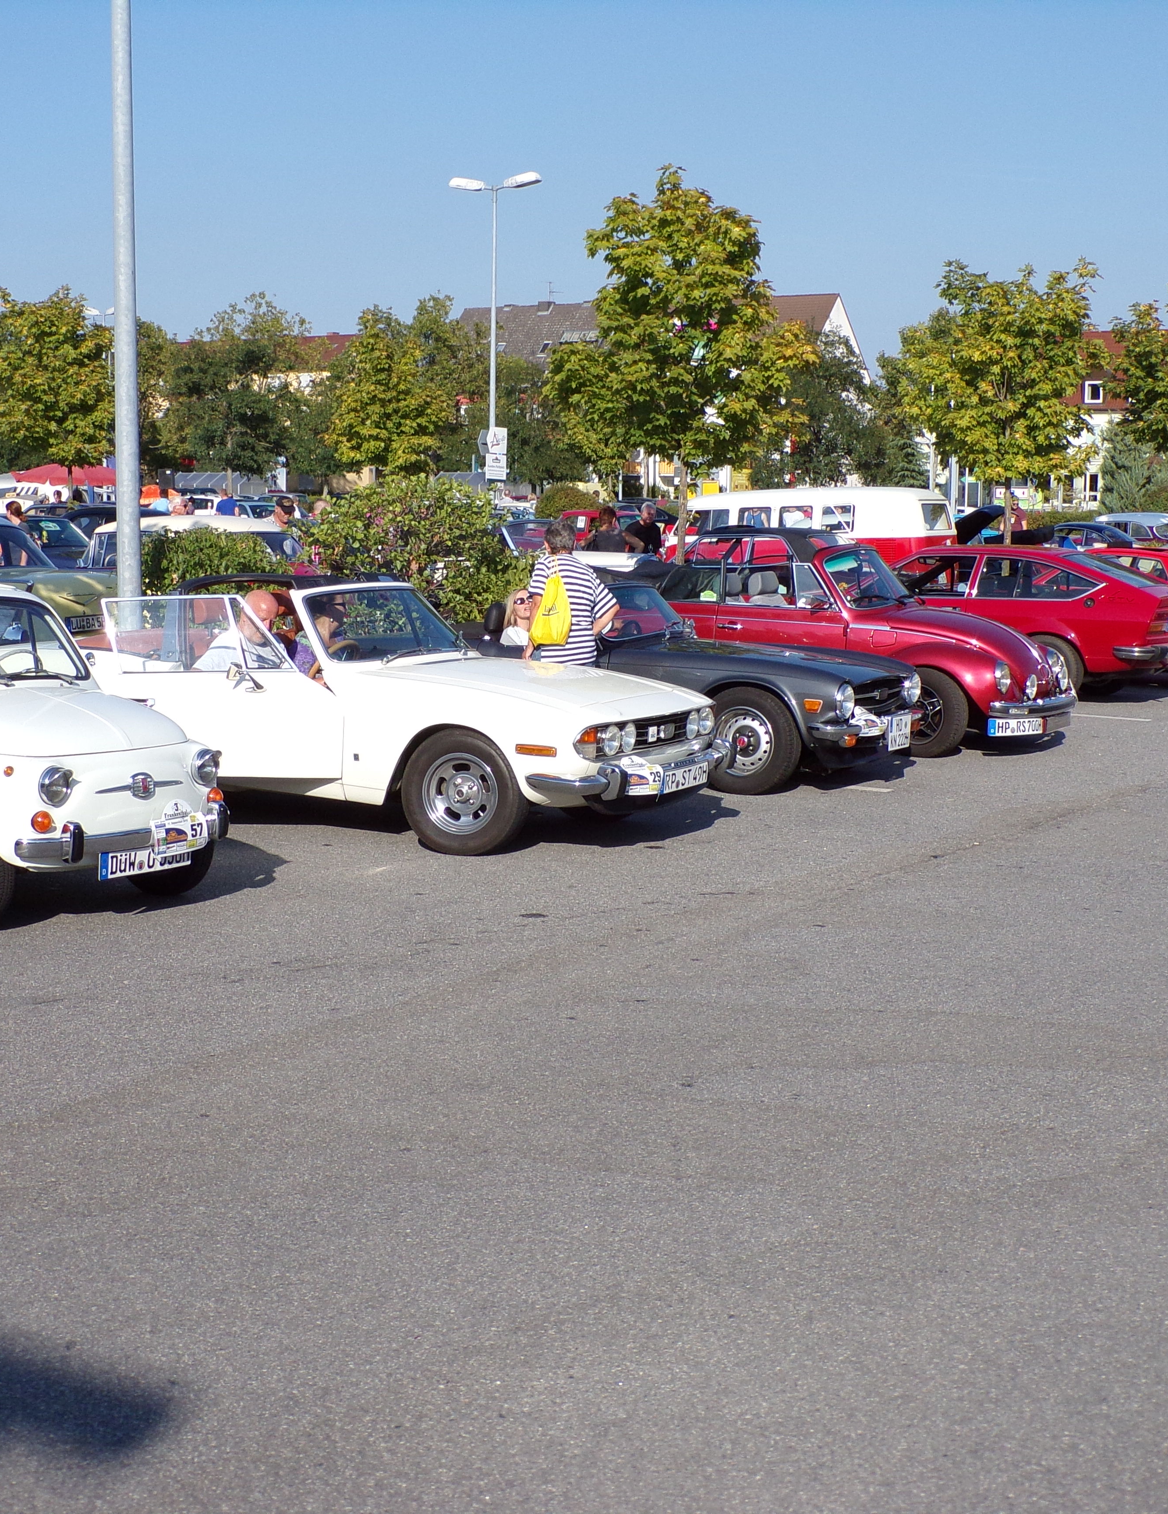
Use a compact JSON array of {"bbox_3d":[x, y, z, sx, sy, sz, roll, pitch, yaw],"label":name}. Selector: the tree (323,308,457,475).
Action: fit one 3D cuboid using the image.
[{"bbox_3d":[-4.185,-6.615,46.364,2.900,5.950,2.900,0,6,0],"label":"tree"}]

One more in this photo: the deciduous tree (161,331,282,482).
[{"bbox_3d":[-10.554,-8.971,63.043,3.500,6.820,3.500,4,8,33],"label":"deciduous tree"}]

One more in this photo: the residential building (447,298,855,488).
[{"bbox_3d":[2.746,-15.386,100.301,19.500,11.300,10.500,3,7,26],"label":"residential building"}]

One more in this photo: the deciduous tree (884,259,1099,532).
[{"bbox_3d":[5.694,-4.171,29.226,2.900,5.040,2.900,4,8,33],"label":"deciduous tree"}]

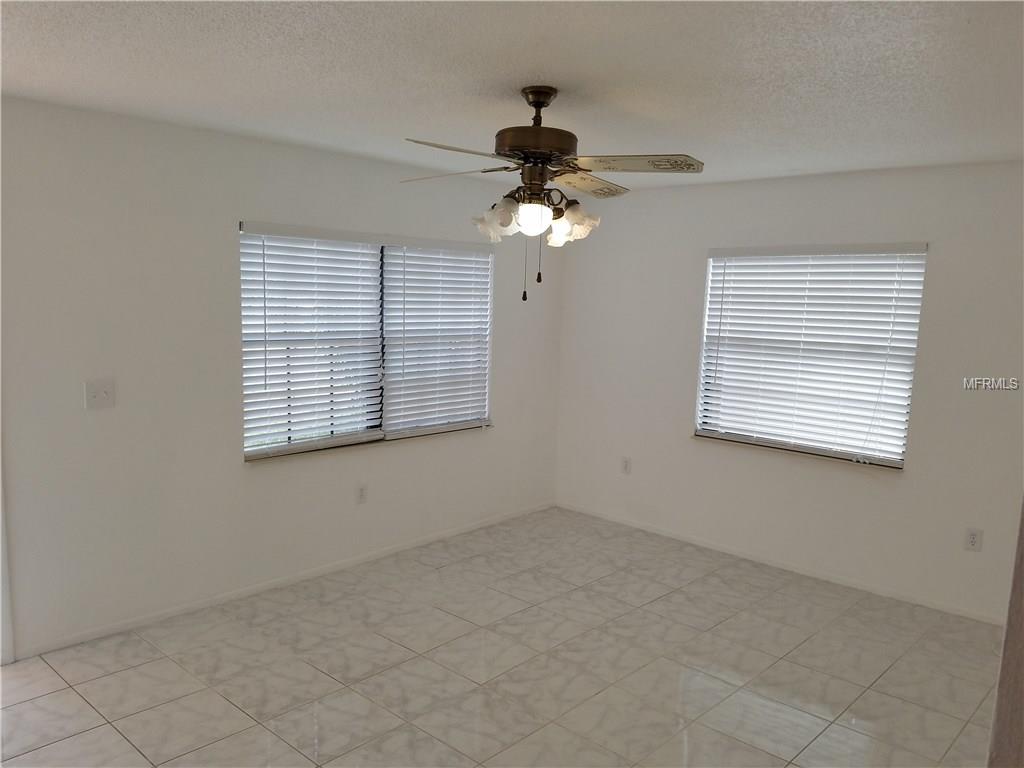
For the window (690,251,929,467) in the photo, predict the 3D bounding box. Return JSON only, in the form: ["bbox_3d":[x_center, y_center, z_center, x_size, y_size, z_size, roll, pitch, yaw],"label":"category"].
[{"bbox_3d":[1.794,-0.208,4.781,1.335,1.275,0.100,8,9,42],"label":"window"}]

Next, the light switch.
[{"bbox_3d":[-1.882,0.046,3.523,0.020,0.125,0.127,7,9,42],"label":"light switch"}]

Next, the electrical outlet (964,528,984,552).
[{"bbox_3d":[2.506,0.851,4.173,0.083,0.124,0.013,8,9,42],"label":"electrical outlet"}]

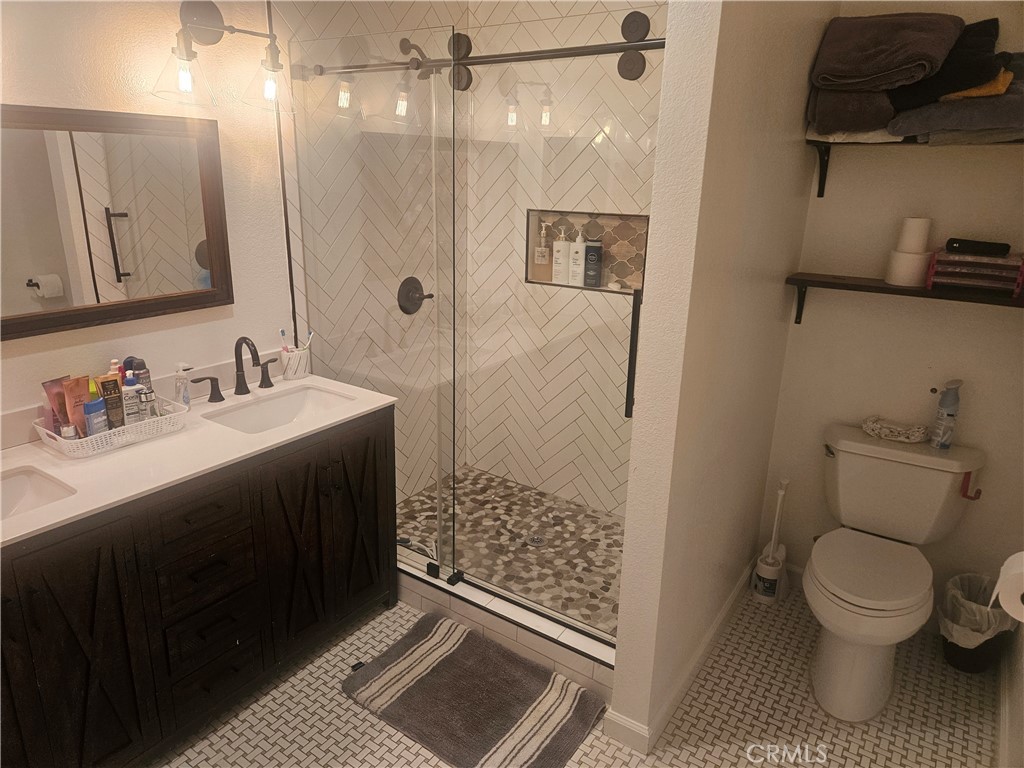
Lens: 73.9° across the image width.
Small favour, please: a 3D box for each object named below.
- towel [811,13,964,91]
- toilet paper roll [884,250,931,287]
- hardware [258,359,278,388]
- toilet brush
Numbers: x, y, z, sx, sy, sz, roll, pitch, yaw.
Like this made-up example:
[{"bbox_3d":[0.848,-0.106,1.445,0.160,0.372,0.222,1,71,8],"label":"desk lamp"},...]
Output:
[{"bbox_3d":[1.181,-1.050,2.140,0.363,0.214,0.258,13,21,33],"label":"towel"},{"bbox_3d":[1.350,-0.390,2.316,0.121,0.106,0.121,13,21,33],"label":"toilet paper roll"},{"bbox_3d":[-0.892,-0.041,2.503,0.054,0.091,0.093,12,20,31],"label":"hardware"},{"bbox_3d":[1.084,0.639,2.778,0.114,0.517,0.129,17,23,41],"label":"toilet brush"}]

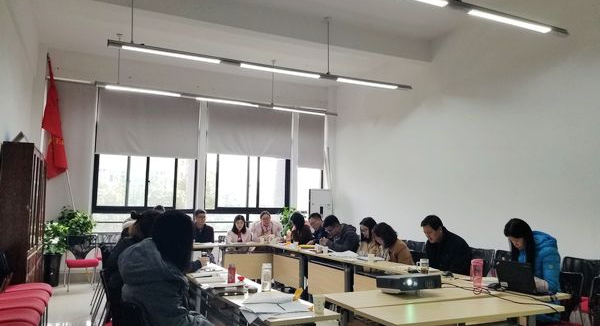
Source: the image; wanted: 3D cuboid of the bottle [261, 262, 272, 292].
[{"bbox_3d":[-0.262,0.845,3.339,0.070,0.205,0.070,3,-7,-26],"label":"bottle"}]

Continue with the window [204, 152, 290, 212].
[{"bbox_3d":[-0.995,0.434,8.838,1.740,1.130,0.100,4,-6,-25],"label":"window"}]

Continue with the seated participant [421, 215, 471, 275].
[{"bbox_3d":[1.495,1.206,4.786,0.780,1.300,0.520,3,-6,-23],"label":"seated participant"}]

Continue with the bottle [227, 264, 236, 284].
[{"bbox_3d":[-0.529,0.862,3.517,0.060,0.147,0.060,3,-6,-25],"label":"bottle"}]

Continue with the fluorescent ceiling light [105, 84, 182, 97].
[{"bbox_3d":[-2.671,-1.224,7.738,1.230,0.070,0.110,4,-6,-25],"label":"fluorescent ceiling light"}]

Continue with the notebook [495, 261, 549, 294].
[{"bbox_3d":[1.721,0.863,3.444,0.270,0.210,0.350,3,-6,-23],"label":"notebook"}]

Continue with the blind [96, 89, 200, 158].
[{"bbox_3d":[-2.728,-0.685,8.267,1.850,1.207,0.080,3,-6,-25],"label":"blind"}]

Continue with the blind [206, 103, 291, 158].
[{"bbox_3d":[-0.960,-0.645,8.843,1.740,1.060,0.060,4,-6,-25],"label":"blind"}]

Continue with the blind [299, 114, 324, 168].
[{"bbox_3d":[0.251,-0.482,9.411,0.610,1.200,0.060,4,-6,-25],"label":"blind"}]

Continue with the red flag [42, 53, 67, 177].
[{"bbox_3d":[-3.999,-0.758,7.441,0.384,2.028,0.200,3,-6,-25],"label":"red flag"}]

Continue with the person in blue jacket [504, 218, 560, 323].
[{"bbox_3d":[1.875,1.102,3.608,0.720,1.270,0.460,3,-7,-26],"label":"person in blue jacket"}]

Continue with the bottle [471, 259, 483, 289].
[{"bbox_3d":[1.278,0.796,3.251,0.078,0.213,0.078,4,-6,-25],"label":"bottle"}]

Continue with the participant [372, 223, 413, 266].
[{"bbox_3d":[0.920,1.182,4.478,0.720,1.180,0.500,4,-7,-31],"label":"participant"}]

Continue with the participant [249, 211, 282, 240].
[{"bbox_3d":[-0.581,1.421,7.297,0.520,1.210,0.720,3,-6,-23],"label":"participant"}]

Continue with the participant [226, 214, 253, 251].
[{"bbox_3d":[-1.064,1.525,7.754,0.460,1.240,0.700,3,-7,-26],"label":"participant"}]

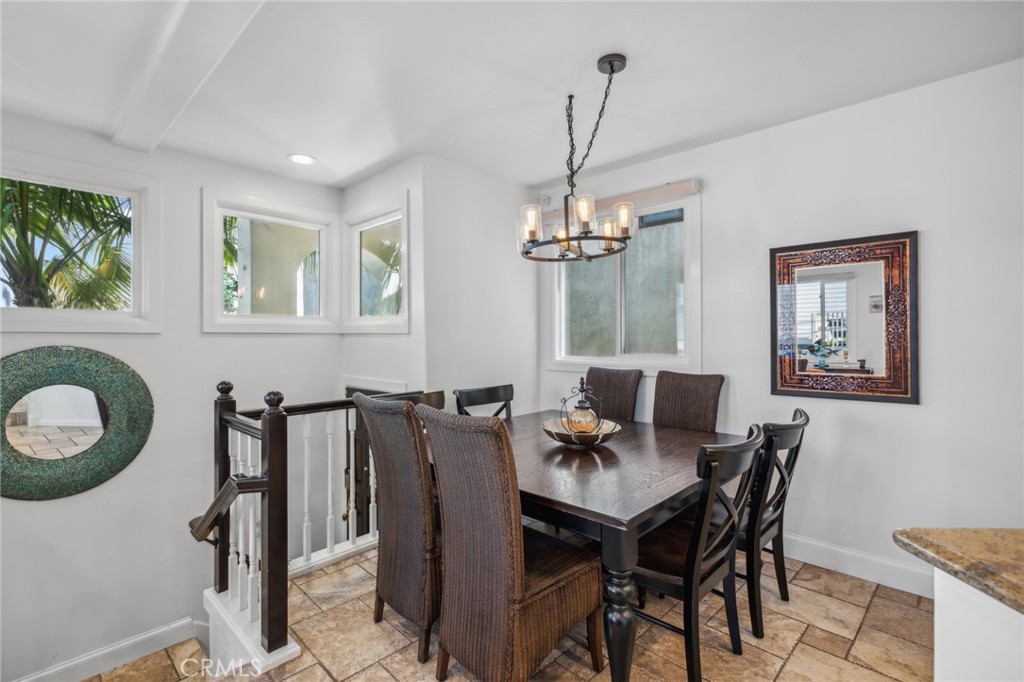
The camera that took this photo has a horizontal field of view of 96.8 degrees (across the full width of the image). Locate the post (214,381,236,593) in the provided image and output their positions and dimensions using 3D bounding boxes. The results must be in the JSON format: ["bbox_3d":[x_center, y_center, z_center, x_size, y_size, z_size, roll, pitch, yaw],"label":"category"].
[{"bbox_3d":[-1.522,0.762,2.416,0.082,1.098,0.082,0,0,44],"label":"post"}]

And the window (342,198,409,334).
[{"bbox_3d":[-1.173,-0.604,3.877,1.109,1.109,0.100,0,0,44],"label":"window"}]

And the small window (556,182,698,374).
[{"bbox_3d":[0.833,-0.427,3.673,1.385,1.365,0.110,0,0,44],"label":"small window"}]

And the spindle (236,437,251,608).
[{"bbox_3d":[-1.313,0.879,2.226,0.032,0.863,0.032,0,0,44],"label":"spindle"}]

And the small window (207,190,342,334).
[{"bbox_3d":[-1.996,-0.619,3.878,0.100,1.124,1.096,0,0,44],"label":"small window"}]

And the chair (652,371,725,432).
[{"bbox_3d":[0.942,0.743,2.745,0.451,1.034,0.572,0,0,44],"label":"chair"}]

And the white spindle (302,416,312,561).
[{"bbox_3d":[-1.225,0.873,2.730,0.032,0.873,0.032,0,0,44],"label":"white spindle"}]

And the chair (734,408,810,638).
[{"bbox_3d":[1.072,0.800,2.222,0.521,0.925,0.635,0,0,-45],"label":"chair"}]

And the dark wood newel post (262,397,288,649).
[{"bbox_3d":[-0.957,0.717,1.839,0.079,1.025,0.079,0,0,-44],"label":"dark wood newel post"}]

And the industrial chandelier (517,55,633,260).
[{"bbox_3d":[0.371,-0.919,2.509,0.736,0.878,0.632,0,0,44],"label":"industrial chandelier"}]

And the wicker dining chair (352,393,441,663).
[{"bbox_3d":[-0.365,0.795,2.189,0.472,1.099,0.612,0,0,44],"label":"wicker dining chair"}]

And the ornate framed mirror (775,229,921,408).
[{"bbox_3d":[1.781,-0.113,2.478,0.653,0.860,0.030,0,0,45],"label":"ornate framed mirror"}]

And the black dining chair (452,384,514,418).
[{"bbox_3d":[-0.020,0.797,3.096,0.521,0.925,0.635,0,0,-45],"label":"black dining chair"}]

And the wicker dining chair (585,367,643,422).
[{"bbox_3d":[0.538,0.742,3.135,0.451,1.034,0.572,0,0,44],"label":"wicker dining chair"}]

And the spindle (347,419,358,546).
[{"bbox_3d":[-0.963,0.816,2.756,0.034,0.819,0.034,0,0,-45],"label":"spindle"}]

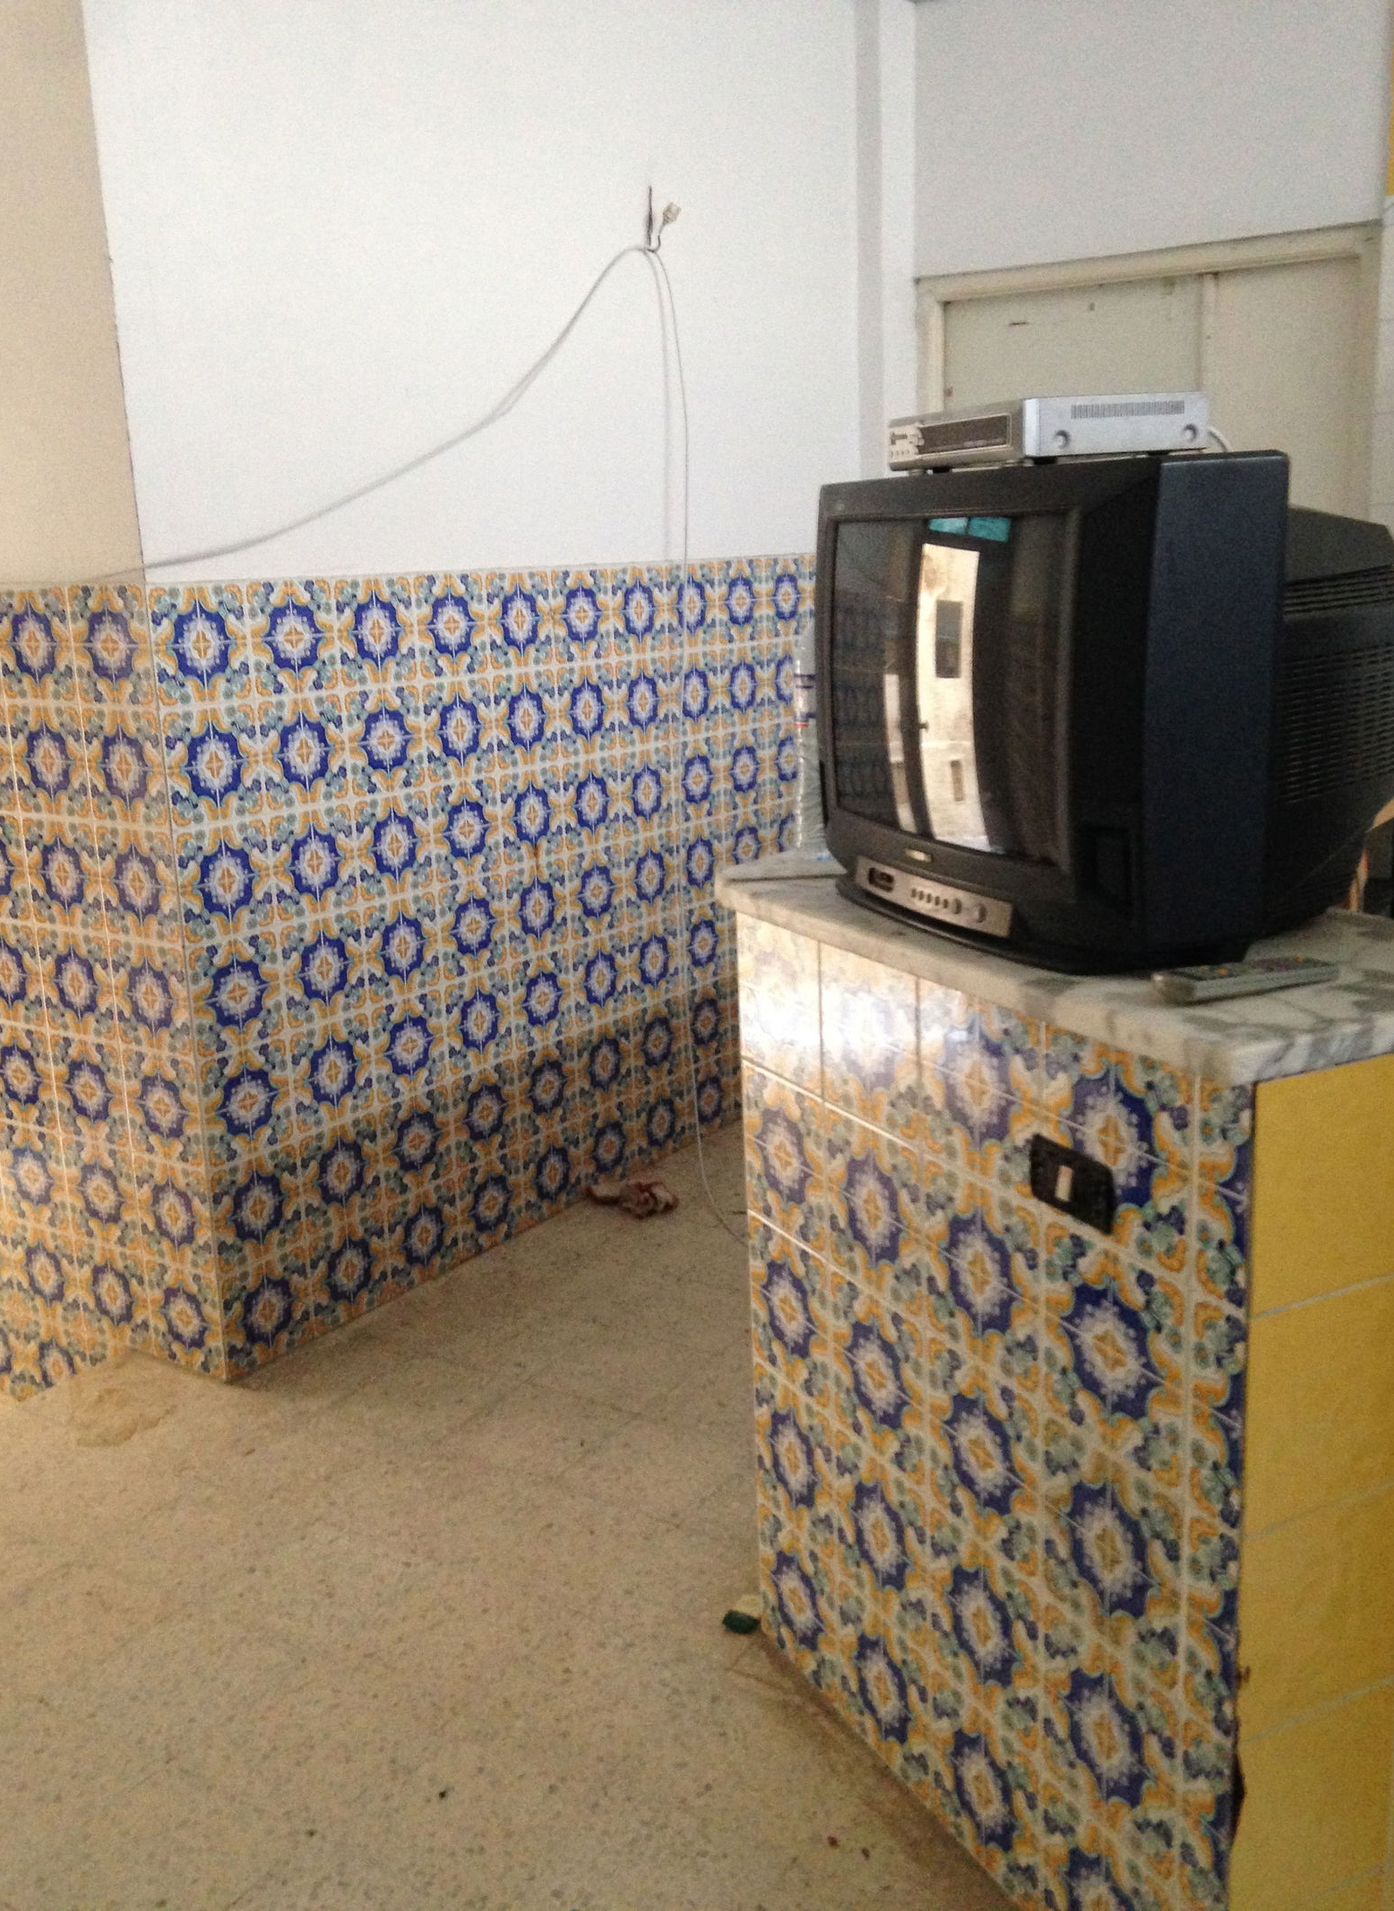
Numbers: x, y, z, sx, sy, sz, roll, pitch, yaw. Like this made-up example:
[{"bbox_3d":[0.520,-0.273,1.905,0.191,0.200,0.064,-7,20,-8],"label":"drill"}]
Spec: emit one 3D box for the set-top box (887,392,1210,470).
[{"bbox_3d":[0.370,-0.560,1.968,0.208,0.058,0.312,-6,14,-18],"label":"set-top box"}]

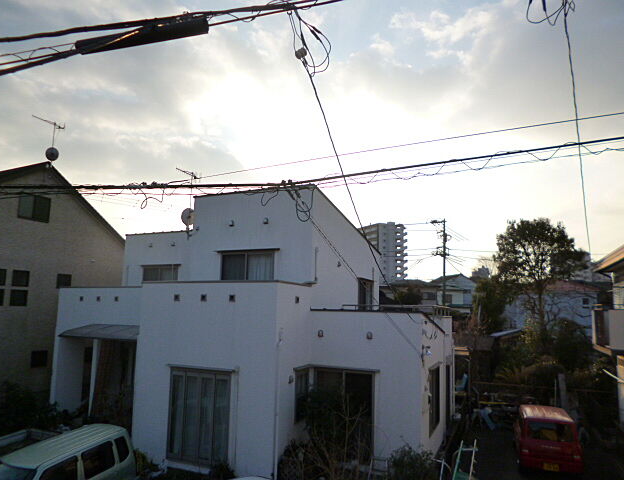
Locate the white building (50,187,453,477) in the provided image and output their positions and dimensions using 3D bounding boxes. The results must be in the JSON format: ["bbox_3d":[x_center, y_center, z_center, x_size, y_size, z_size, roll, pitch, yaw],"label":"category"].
[{"bbox_3d":[-1.753,2.387,14.379,11.501,6.983,7.948,-2,-8,25],"label":"white building"}]

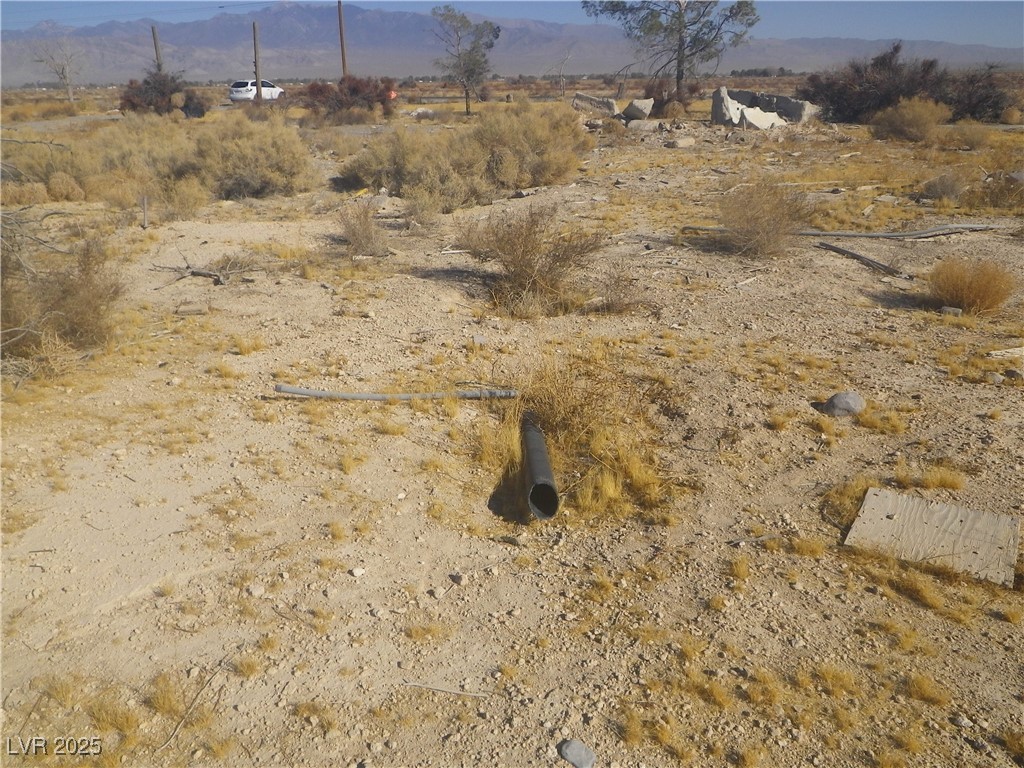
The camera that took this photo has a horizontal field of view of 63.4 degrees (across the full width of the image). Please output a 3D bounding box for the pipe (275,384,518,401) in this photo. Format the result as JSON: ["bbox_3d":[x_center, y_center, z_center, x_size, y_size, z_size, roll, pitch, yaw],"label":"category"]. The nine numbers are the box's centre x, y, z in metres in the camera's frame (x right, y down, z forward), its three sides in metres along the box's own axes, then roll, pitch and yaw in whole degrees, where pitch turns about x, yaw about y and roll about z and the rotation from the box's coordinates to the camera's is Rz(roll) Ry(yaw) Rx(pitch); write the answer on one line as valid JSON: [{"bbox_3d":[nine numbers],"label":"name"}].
[{"bbox_3d":[-0.597,0.036,4.293,1.255,0.095,0.055,-1,20,0],"label":"pipe"}]

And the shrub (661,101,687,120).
[{"bbox_3d":[6.204,-10.457,31.630,0.877,0.649,0.877,3,21,10],"label":"shrub"}]

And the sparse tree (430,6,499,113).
[{"bbox_3d":[-2.121,-14.502,37.181,3.114,4.620,2.802,-2,20,-3],"label":"sparse tree"}]

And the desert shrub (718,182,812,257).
[{"bbox_3d":[2.381,-1.546,7.676,0.846,0.629,0.803,5,21,16],"label":"desert shrub"}]

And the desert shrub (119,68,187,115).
[{"bbox_3d":[-19.107,-15.361,43.576,3.140,2.311,2.826,-9,22,-21],"label":"desert shrub"}]

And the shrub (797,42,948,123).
[{"bbox_3d":[12.174,-10.033,27.570,4.746,2.469,3.796,7,22,21],"label":"shrub"}]

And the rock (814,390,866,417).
[{"bbox_3d":[1.618,0.078,4.024,0.200,0.095,0.160,7,22,20],"label":"rock"}]

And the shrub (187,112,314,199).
[{"bbox_3d":[-3.943,-3.497,12.488,1.750,1.120,1.600,-7,21,-15],"label":"shrub"}]

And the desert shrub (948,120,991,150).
[{"bbox_3d":[9.754,-5.286,17.562,0.791,0.573,0.751,10,23,26],"label":"desert shrub"}]

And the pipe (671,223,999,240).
[{"bbox_3d":[3.346,-1.602,8.488,3.150,0.100,0.450,0,20,3],"label":"pipe"}]

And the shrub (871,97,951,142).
[{"bbox_3d":[9.818,-6.516,20.346,1.942,0.986,1.748,8,22,23],"label":"shrub"}]

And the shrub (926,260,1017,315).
[{"bbox_3d":[3.219,-0.695,5.736,0.550,0.352,0.522,10,23,28],"label":"shrub"}]

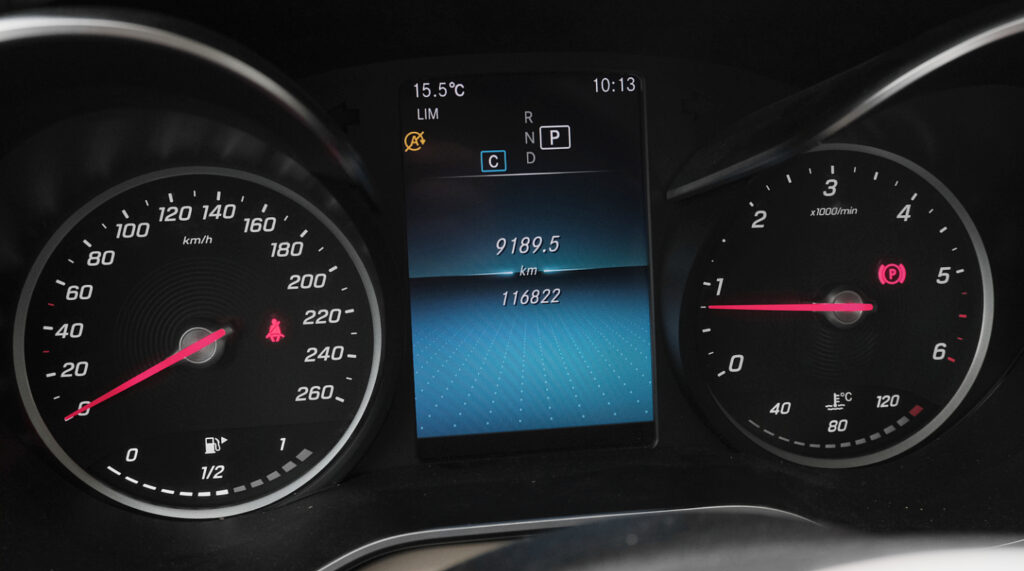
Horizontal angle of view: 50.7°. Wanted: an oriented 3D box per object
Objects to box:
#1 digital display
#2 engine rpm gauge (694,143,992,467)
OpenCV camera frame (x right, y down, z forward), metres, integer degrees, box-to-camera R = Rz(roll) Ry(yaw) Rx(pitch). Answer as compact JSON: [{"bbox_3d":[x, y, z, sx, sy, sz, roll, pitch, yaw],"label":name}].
[{"bbox_3d":[0.006,-0.006,0.351,0.077,0.122,0.010,-3,3,-9],"label":"digital display"},{"bbox_3d":[0.111,0.007,0.370,0.108,0.108,0.020,-3,3,-6],"label":"engine rpm gauge"}]

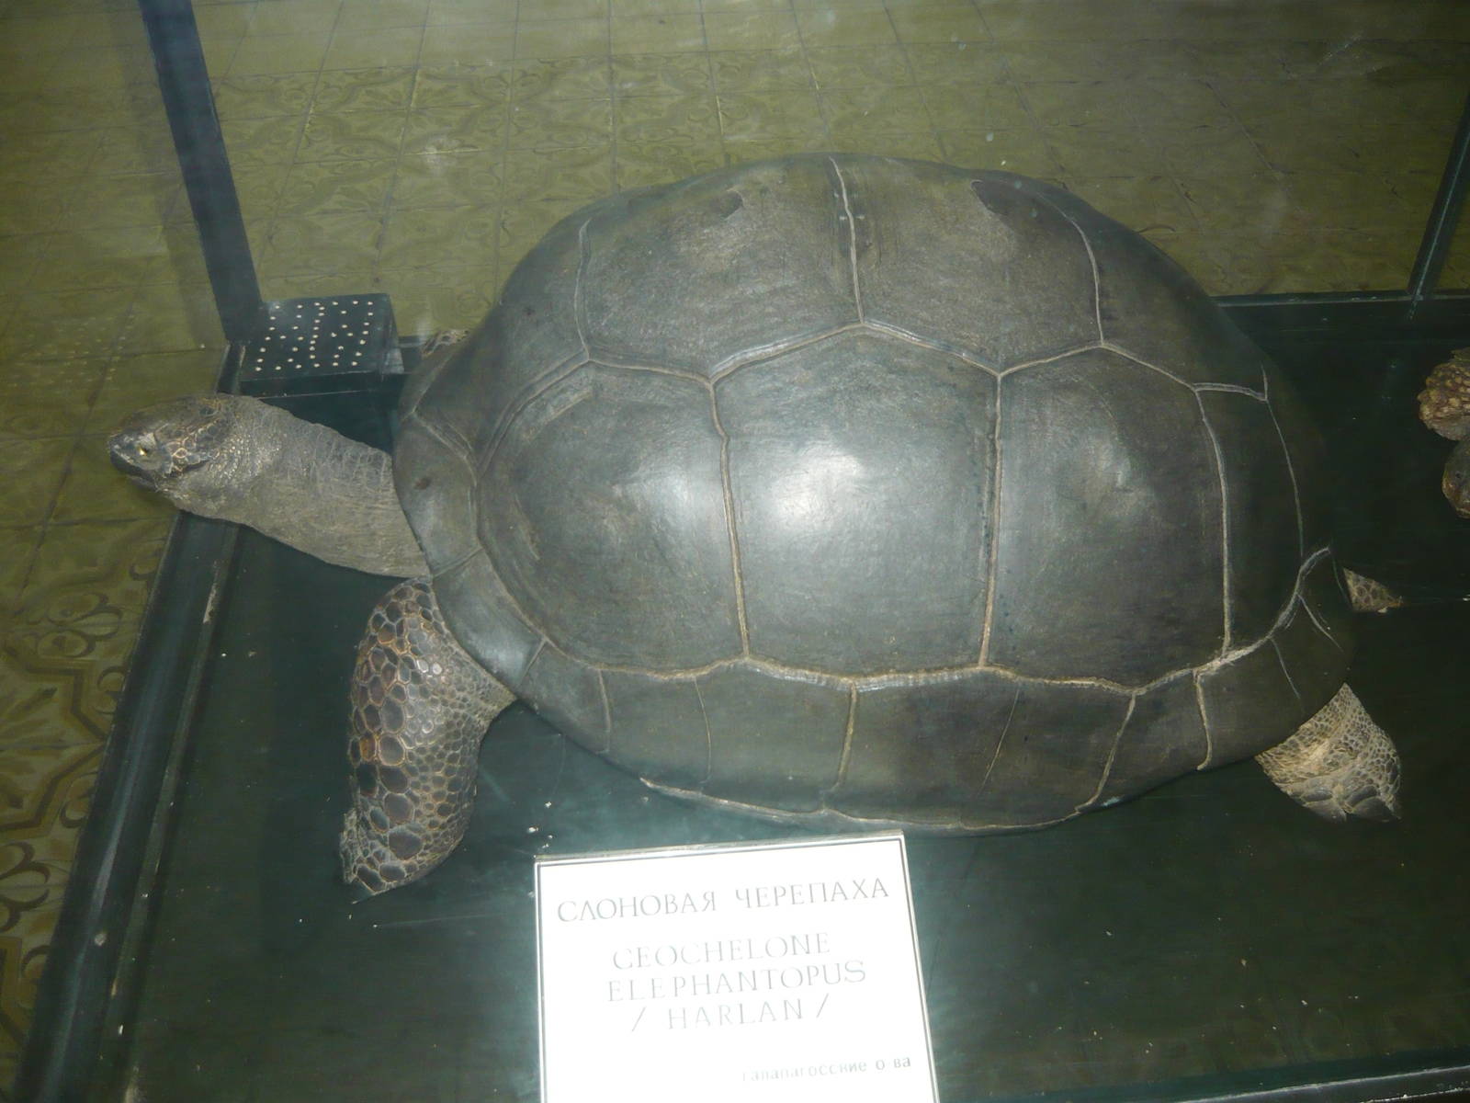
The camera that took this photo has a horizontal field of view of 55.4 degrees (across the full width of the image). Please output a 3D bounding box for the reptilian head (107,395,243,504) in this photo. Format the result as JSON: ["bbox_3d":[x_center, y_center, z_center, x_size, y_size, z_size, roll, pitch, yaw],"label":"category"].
[{"bbox_3d":[-0.551,-0.100,1.381,0.135,0.105,0.100,-3,43,-3],"label":"reptilian head"}]

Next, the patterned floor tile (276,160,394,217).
[{"bbox_3d":[-0.718,-0.652,2.534,0.200,0.012,0.200,-3,43,-3],"label":"patterned floor tile"}]

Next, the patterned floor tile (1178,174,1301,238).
[{"bbox_3d":[0.879,-0.598,2.451,0.200,0.012,0.200,-3,43,-3],"label":"patterned floor tile"}]

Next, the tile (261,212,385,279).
[{"bbox_3d":[-0.700,-0.515,2.387,0.200,0.012,0.200,-3,43,-3],"label":"tile"}]

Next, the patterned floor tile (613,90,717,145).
[{"bbox_3d":[-0.129,-0.833,2.719,0.200,0.012,0.200,-3,43,-3],"label":"patterned floor tile"}]

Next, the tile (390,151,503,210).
[{"bbox_3d":[-0.523,-0.668,2.548,0.200,0.012,0.200,-3,43,-3],"label":"tile"}]

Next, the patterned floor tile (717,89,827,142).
[{"bbox_3d":[0.072,-0.842,2.725,0.200,0.012,0.200,-3,43,-3],"label":"patterned floor tile"}]

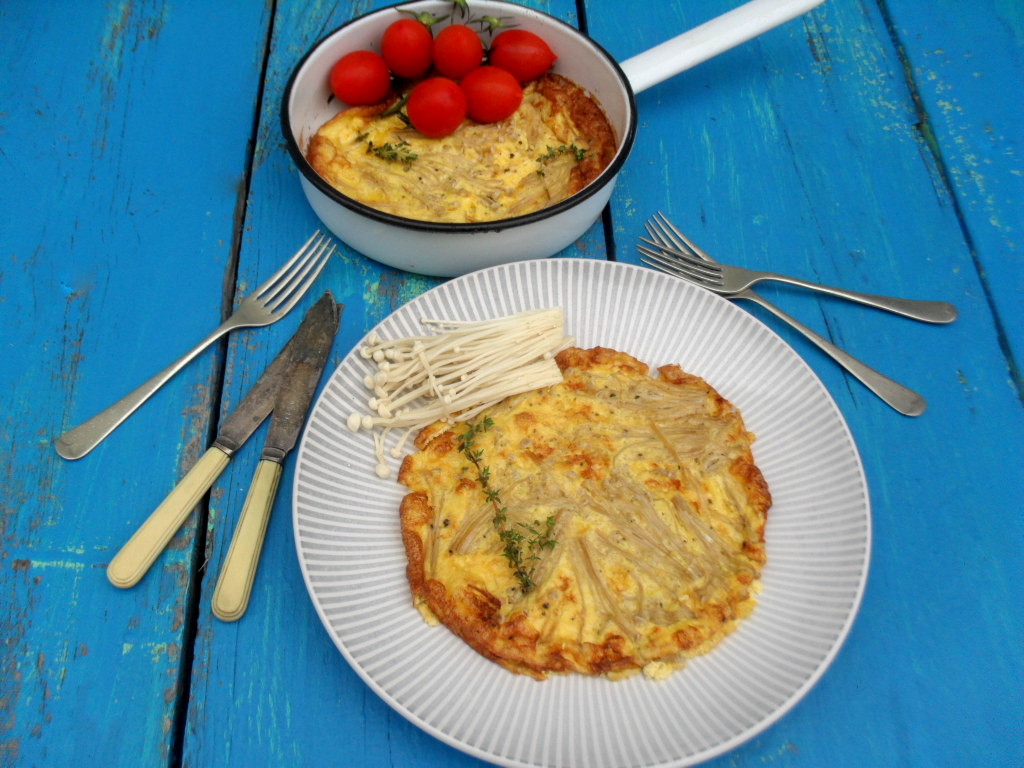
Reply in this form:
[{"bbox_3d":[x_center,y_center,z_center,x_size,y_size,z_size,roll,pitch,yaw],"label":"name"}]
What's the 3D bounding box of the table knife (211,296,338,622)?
[{"bbox_3d":[-0.119,0.028,0.536,0.022,0.013,0.198,8,58,3],"label":"table knife"}]

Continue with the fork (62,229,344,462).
[{"bbox_3d":[-0.167,-0.022,0.563,0.025,0.019,0.184,38,64,20],"label":"fork"}]

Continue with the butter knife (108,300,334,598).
[{"bbox_3d":[-0.142,0.022,0.540,0.021,0.012,0.195,25,60,13],"label":"butter knife"}]

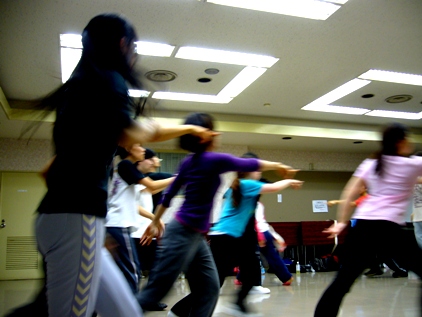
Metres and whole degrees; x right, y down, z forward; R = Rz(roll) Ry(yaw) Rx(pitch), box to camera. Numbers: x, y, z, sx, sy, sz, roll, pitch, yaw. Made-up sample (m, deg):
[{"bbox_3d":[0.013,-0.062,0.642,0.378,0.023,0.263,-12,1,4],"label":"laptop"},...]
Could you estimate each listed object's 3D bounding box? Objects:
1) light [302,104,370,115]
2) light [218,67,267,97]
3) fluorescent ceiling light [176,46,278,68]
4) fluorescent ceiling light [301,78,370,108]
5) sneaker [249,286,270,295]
[{"bbox_3d":[2.216,-0.875,7.490,1.250,0.070,0.290,2,-11,-18],"label":"light"},{"bbox_3d":[0.420,-1.088,6.087,0.290,0.070,1.220,2,-11,-18],"label":"light"},{"bbox_3d":[0.200,-1.244,5.206,1.250,0.070,0.290,2,-11,-18],"label":"fluorescent ceiling light"},{"bbox_3d":[1.967,-1.014,6.698,0.290,0.070,1.380,2,-11,-18],"label":"fluorescent ceiling light"},{"bbox_3d":[0.563,1.546,5.011,0.262,0.095,0.100,-2,-10,4],"label":"sneaker"}]

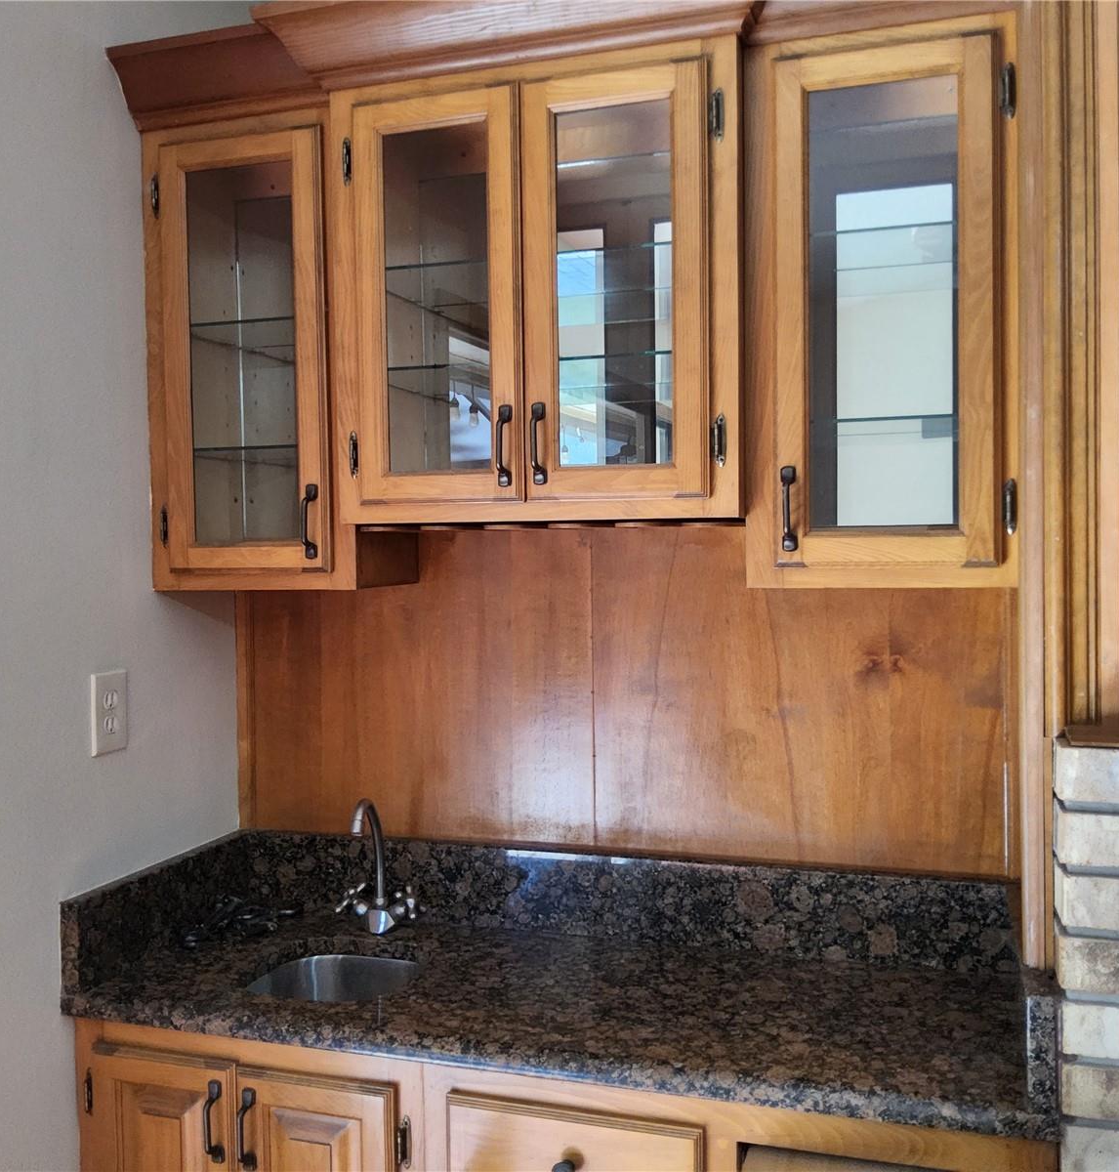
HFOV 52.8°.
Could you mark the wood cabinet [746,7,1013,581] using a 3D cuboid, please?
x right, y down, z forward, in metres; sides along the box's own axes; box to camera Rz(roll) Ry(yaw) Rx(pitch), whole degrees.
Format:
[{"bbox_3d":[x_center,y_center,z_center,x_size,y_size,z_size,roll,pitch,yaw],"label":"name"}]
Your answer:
[{"bbox_3d":[0.452,-0.367,1.597,0.346,0.734,0.246,0,2,17],"label":"wood cabinet"}]

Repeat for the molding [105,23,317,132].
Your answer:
[{"bbox_3d":[-0.510,-0.775,1.716,0.355,0.099,0.082,0,2,17],"label":"molding"}]

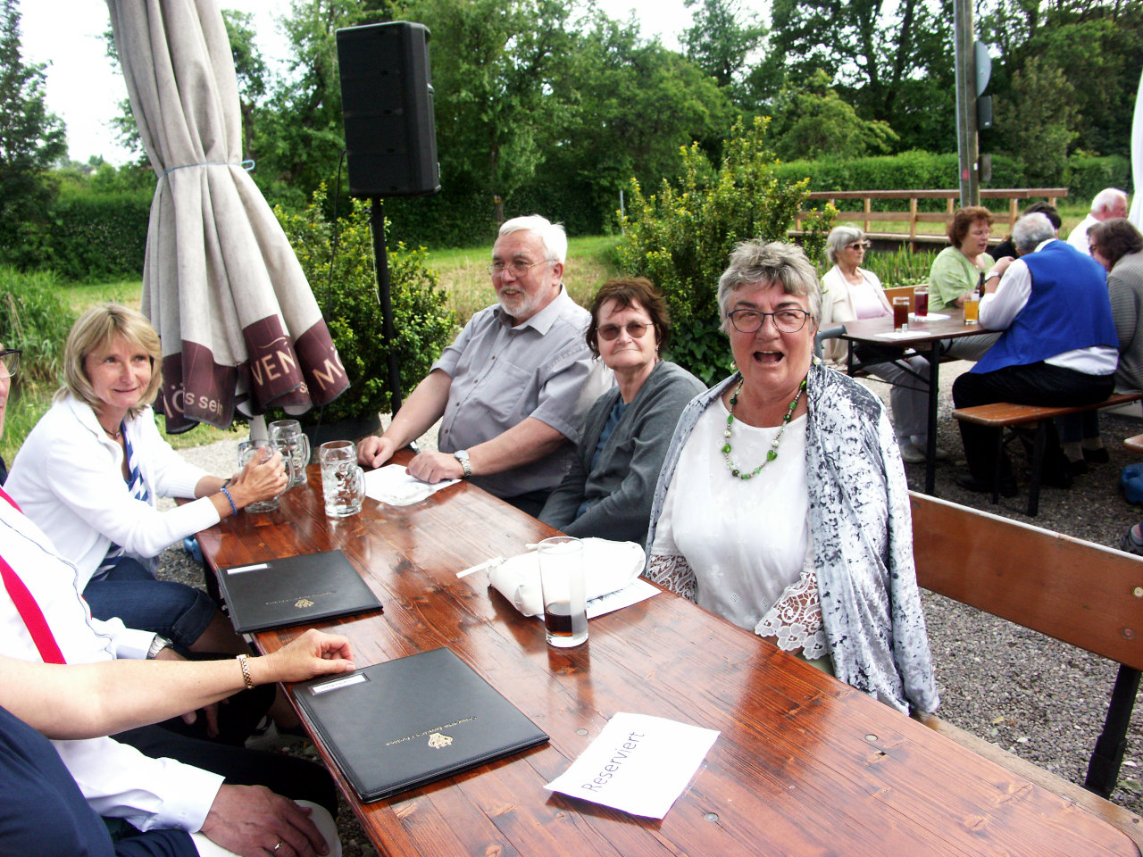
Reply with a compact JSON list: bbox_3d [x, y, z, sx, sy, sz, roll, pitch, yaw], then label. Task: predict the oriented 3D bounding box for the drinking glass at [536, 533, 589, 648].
[{"bbox_3d":[-0.011,0.256,1.446,0.072,0.157,0.072,-3,13,0],"label":"drinking glass"}]

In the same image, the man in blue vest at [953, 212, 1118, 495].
[{"bbox_3d":[2.348,-0.377,4.652,0.600,1.350,0.780,-11,15,-32],"label":"man in blue vest"}]

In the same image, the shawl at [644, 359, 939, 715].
[{"bbox_3d":[0.418,0.197,1.831,0.520,0.660,0.360,5,14,29],"label":"shawl"}]

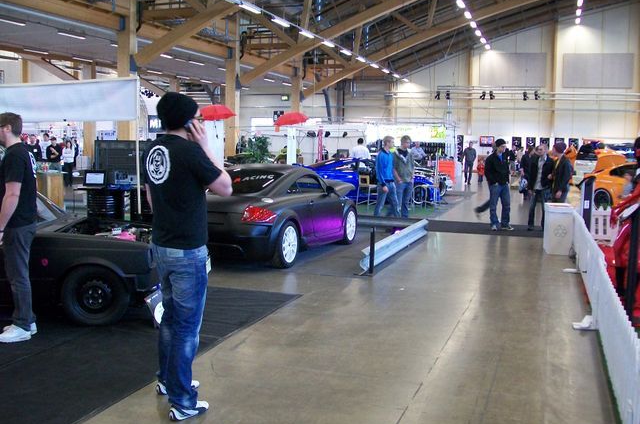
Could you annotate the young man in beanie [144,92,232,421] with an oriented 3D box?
[{"bbox_3d":[-0.807,0.252,4.030,0.560,1.920,0.440,6,8,44],"label":"young man in beanie"}]

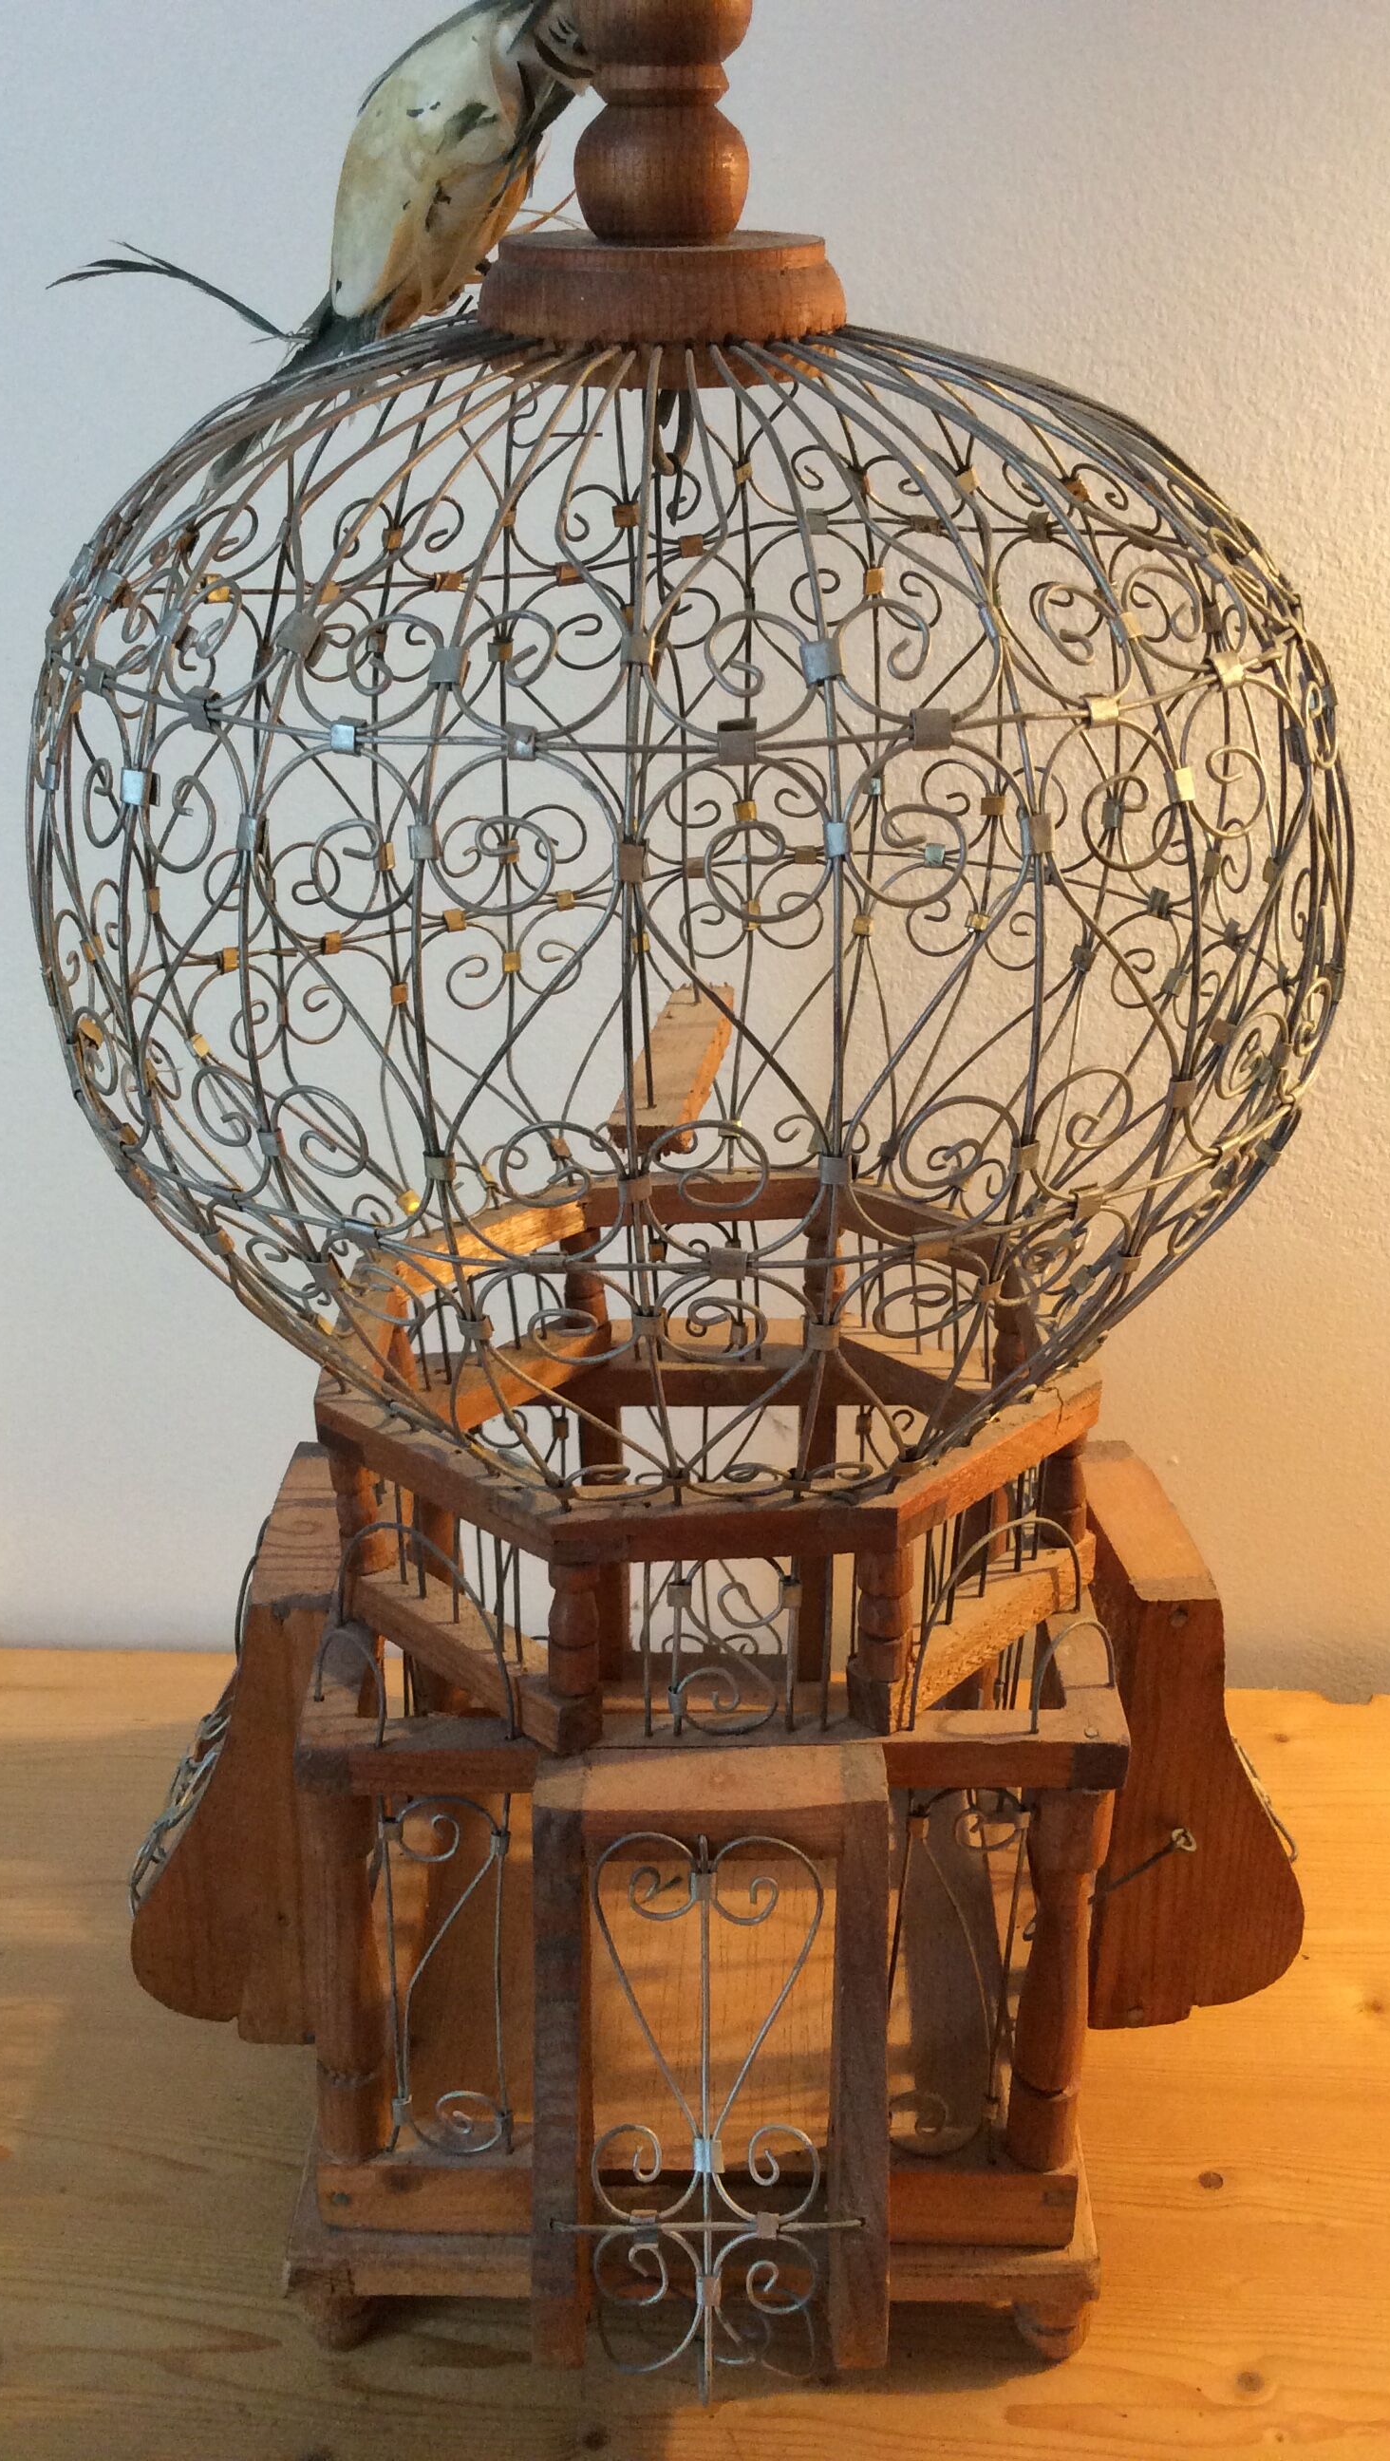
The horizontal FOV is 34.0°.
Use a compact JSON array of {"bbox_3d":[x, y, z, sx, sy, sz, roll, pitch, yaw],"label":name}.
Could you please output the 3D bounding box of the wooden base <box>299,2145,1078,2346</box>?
[{"bbox_3d":[0.000,0.242,0.719,0.219,0.067,0.219,1,25,-1],"label":"wooden base"}]

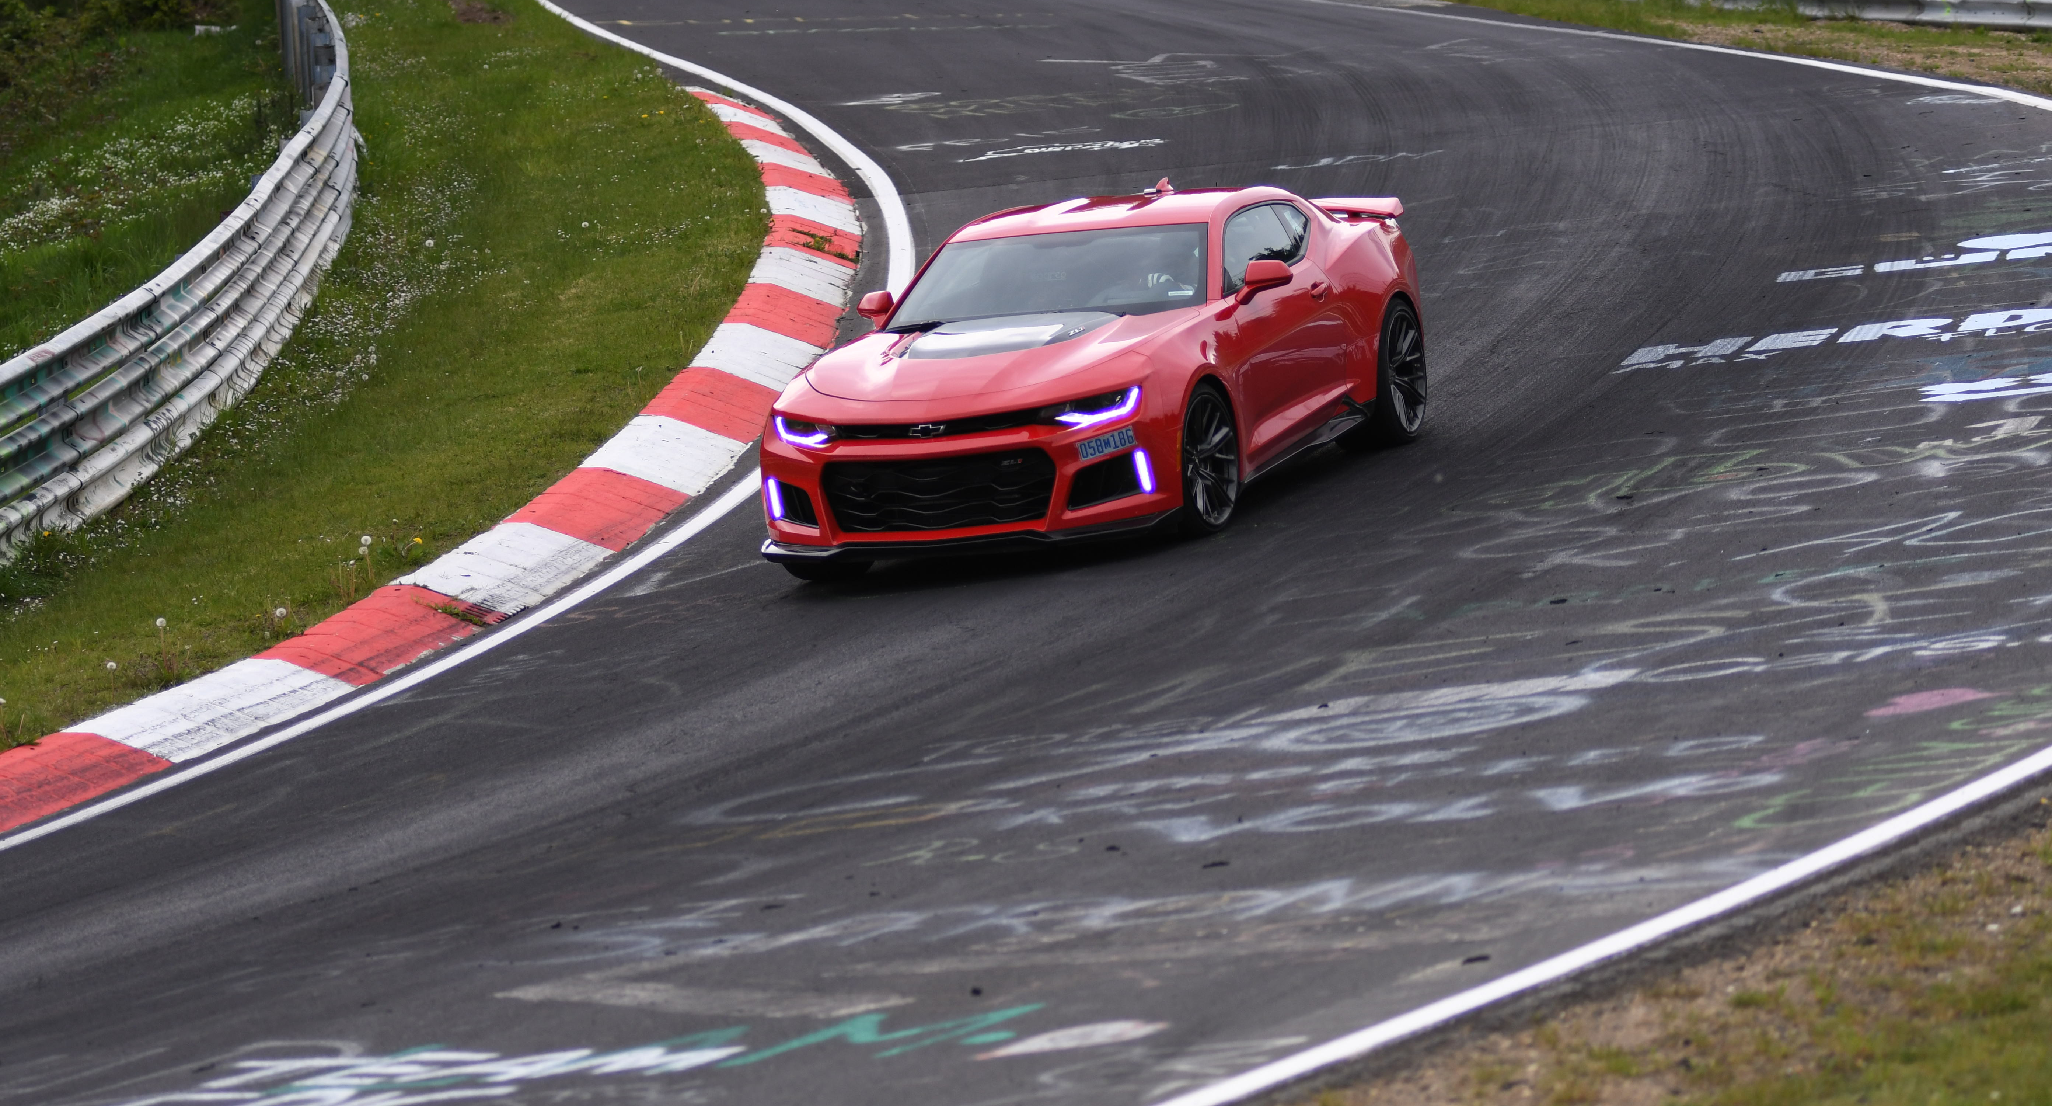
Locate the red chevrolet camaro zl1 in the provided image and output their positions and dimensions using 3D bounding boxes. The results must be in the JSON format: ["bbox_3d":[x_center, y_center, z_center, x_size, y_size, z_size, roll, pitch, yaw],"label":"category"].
[{"bbox_3d":[0.392,-0.878,37.600,1.950,1.340,4.820,-4,8,20],"label":"red chevrolet camaro zl1"}]

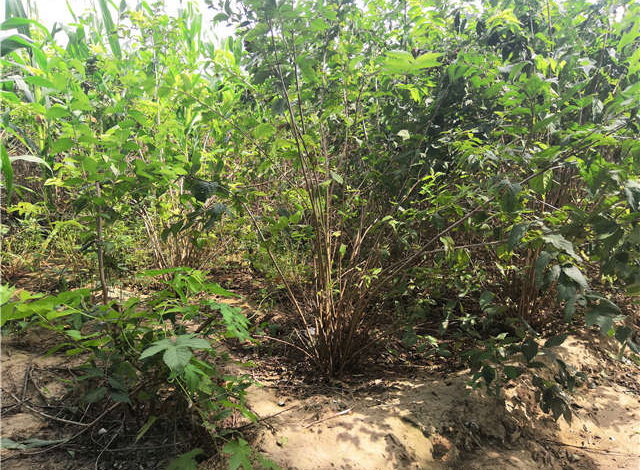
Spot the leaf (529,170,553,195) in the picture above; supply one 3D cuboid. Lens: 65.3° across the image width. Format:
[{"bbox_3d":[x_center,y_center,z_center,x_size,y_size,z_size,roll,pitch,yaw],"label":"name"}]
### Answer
[{"bbox_3d":[1.016,-0.242,2.300,0.106,0.115,0.050,3,8,24],"label":"leaf"}]

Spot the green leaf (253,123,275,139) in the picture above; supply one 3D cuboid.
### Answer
[{"bbox_3d":[-0.272,-0.498,2.400,0.101,0.072,0.055,-1,8,-6],"label":"green leaf"}]

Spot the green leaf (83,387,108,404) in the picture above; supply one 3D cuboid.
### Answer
[{"bbox_3d":[-0.764,0.547,1.700,0.085,0.051,0.055,-4,8,-25],"label":"green leaf"}]

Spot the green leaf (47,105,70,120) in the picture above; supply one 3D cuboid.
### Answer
[{"bbox_3d":[-1.362,-0.638,2.600,0.125,0.035,0.085,0,27,0],"label":"green leaf"}]

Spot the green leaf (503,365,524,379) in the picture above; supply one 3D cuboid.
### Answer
[{"bbox_3d":[0.756,0.537,1.950,0.082,0.051,0.050,3,8,22],"label":"green leaf"}]

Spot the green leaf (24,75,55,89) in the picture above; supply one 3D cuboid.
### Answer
[{"bbox_3d":[-1.629,-0.886,2.900,0.180,0.035,0.075,13,23,1],"label":"green leaf"}]

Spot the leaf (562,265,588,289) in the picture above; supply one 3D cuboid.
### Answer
[{"bbox_3d":[0.870,0.148,1.700,0.120,0.025,0.060,42,35,6],"label":"leaf"}]

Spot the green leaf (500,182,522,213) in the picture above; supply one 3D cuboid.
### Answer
[{"bbox_3d":[0.729,-0.143,1.900,0.085,0.120,0.040,0,11,0],"label":"green leaf"}]

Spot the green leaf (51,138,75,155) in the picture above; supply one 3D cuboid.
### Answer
[{"bbox_3d":[-1.238,-0.425,2.400,0.111,0.082,0.055,-4,8,-27],"label":"green leaf"}]

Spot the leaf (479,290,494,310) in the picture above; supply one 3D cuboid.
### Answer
[{"bbox_3d":[0.767,0.299,2.300,0.070,0.095,0.040,0,11,0],"label":"leaf"}]

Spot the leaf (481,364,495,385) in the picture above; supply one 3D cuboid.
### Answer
[{"bbox_3d":[0.654,0.545,1.950,0.051,0.082,0.040,3,8,19],"label":"leaf"}]

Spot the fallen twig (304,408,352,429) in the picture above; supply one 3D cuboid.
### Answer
[{"bbox_3d":[0.034,0.631,1.721,0.210,0.020,0.025,-7,10,-41],"label":"fallen twig"}]

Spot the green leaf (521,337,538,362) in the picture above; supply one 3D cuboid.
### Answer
[{"bbox_3d":[0.797,0.436,1.900,0.070,0.095,0.035,0,11,0],"label":"green leaf"}]

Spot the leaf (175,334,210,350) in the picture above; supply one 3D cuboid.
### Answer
[{"bbox_3d":[-0.396,0.331,1.550,0.115,0.030,0.070,6,21,0],"label":"leaf"}]

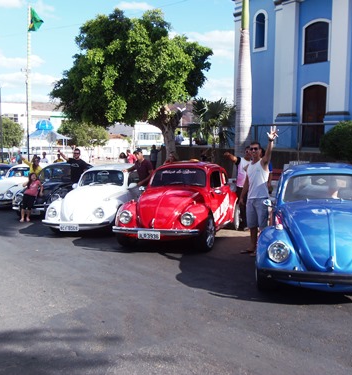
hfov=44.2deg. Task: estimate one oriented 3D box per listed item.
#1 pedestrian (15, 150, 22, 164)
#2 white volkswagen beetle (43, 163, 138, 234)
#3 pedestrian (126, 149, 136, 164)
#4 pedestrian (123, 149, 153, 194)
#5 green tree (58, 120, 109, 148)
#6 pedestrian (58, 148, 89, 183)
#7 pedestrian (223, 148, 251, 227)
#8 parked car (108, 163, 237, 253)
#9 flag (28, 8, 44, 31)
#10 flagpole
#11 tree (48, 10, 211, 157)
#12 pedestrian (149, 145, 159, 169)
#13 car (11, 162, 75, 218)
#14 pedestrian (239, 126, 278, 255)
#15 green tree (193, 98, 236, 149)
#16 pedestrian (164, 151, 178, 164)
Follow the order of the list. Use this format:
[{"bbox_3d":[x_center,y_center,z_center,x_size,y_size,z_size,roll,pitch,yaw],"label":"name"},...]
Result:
[{"bbox_3d":[-11.247,-1.811,31.000,0.500,1.700,0.360,2,5,30],"label":"pedestrian"},{"bbox_3d":[-1.352,0.169,9.710,1.560,1.490,4.050,1,5,17],"label":"white volkswagen beetle"},{"bbox_3d":[-2.234,-1.059,22.000,0.540,1.700,0.380,1,5,27],"label":"pedestrian"},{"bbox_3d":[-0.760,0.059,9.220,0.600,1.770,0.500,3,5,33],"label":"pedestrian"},{"bbox_3d":[-9.393,-4.348,44.000,5.100,4.850,4.900,-1,5,0],"label":"green tree"},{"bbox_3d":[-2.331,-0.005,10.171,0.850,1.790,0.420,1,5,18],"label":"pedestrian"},{"bbox_3d":[1.399,0.040,9.400,0.660,1.800,0.550,0,5,14],"label":"pedestrian"},{"bbox_3d":[0.258,0.249,8.839,1.550,1.500,4.050,1,5,19],"label":"parked car"},{"bbox_3d":[-8.763,-10.490,27.218,1.000,1.450,0.400,0,6,0],"label":"flag"},{"bbox_3d":[-9.342,-5.857,27.709,0.200,11.250,0.200,2,6,0],"label":"flagpole"},{"bbox_3d":[-1.592,-3.219,15.500,5.600,6.100,5.200,0,6,0],"label":"tree"},{"bbox_3d":[-1.142,-1.331,22.500,0.520,1.720,0.360,-1,5,0],"label":"pedestrian"},{"bbox_3d":[-3.148,0.016,12.908,1.550,1.500,4.050,0,5,14],"label":"car"},{"bbox_3d":[1.323,0.040,6.950,0.600,1.980,0.450,2,6,14],"label":"pedestrian"},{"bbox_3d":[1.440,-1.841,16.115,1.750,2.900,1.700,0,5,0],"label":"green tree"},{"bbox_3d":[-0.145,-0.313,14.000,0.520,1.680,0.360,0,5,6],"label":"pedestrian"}]

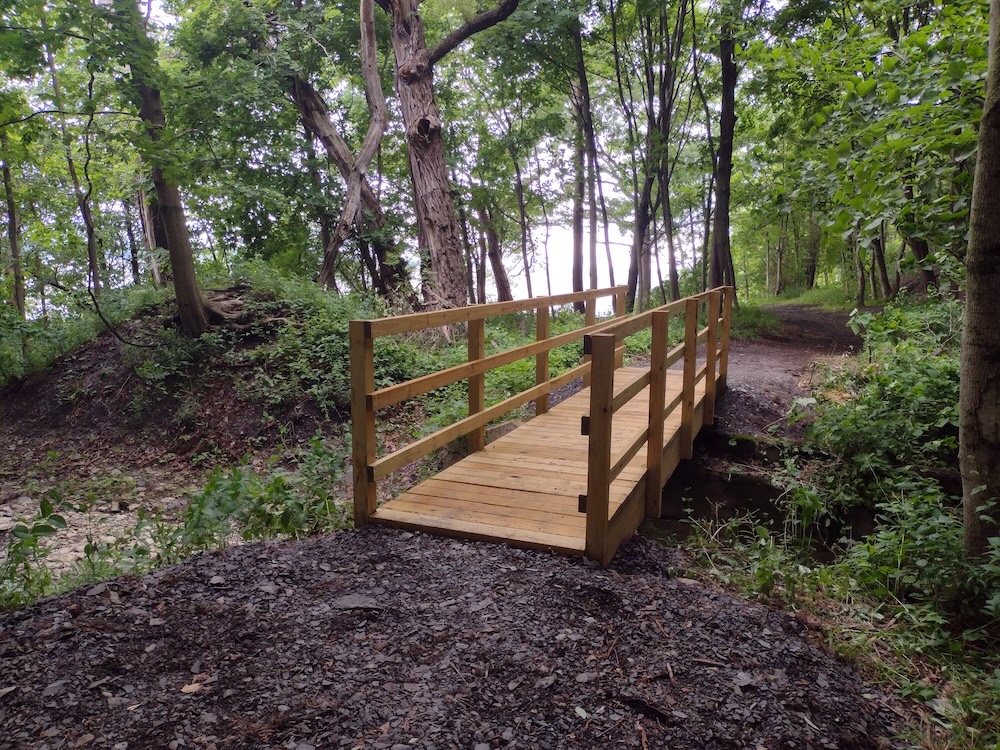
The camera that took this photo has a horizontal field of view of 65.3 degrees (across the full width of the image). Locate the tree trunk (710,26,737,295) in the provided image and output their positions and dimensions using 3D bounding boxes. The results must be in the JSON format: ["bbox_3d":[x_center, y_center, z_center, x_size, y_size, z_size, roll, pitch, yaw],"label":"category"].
[{"bbox_3d":[4.341,-4.079,15.137,0.417,5.172,0.417,1,8,16],"label":"tree trunk"}]

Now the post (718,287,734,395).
[{"bbox_3d":[2.725,-0.400,9.385,0.090,1.284,0.090,4,9,21],"label":"post"}]

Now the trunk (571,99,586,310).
[{"bbox_3d":[1.715,-3.721,17.148,0.259,4.692,0.259,0,9,6],"label":"trunk"}]

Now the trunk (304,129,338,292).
[{"bbox_3d":[-3.581,-3.283,15.711,0.258,3.250,0.258,-8,10,-11],"label":"trunk"}]

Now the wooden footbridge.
[{"bbox_3d":[0.998,-0.023,6.780,1.384,1.284,6.251,4,9,21],"label":"wooden footbridge"}]

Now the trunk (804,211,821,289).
[{"bbox_3d":[11.541,-4.625,28.806,0.429,2.846,0.429,1,8,22],"label":"trunk"}]

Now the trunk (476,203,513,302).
[{"bbox_3d":[-0.106,-2.364,15.358,0.250,1.926,0.250,-14,8,3],"label":"trunk"}]

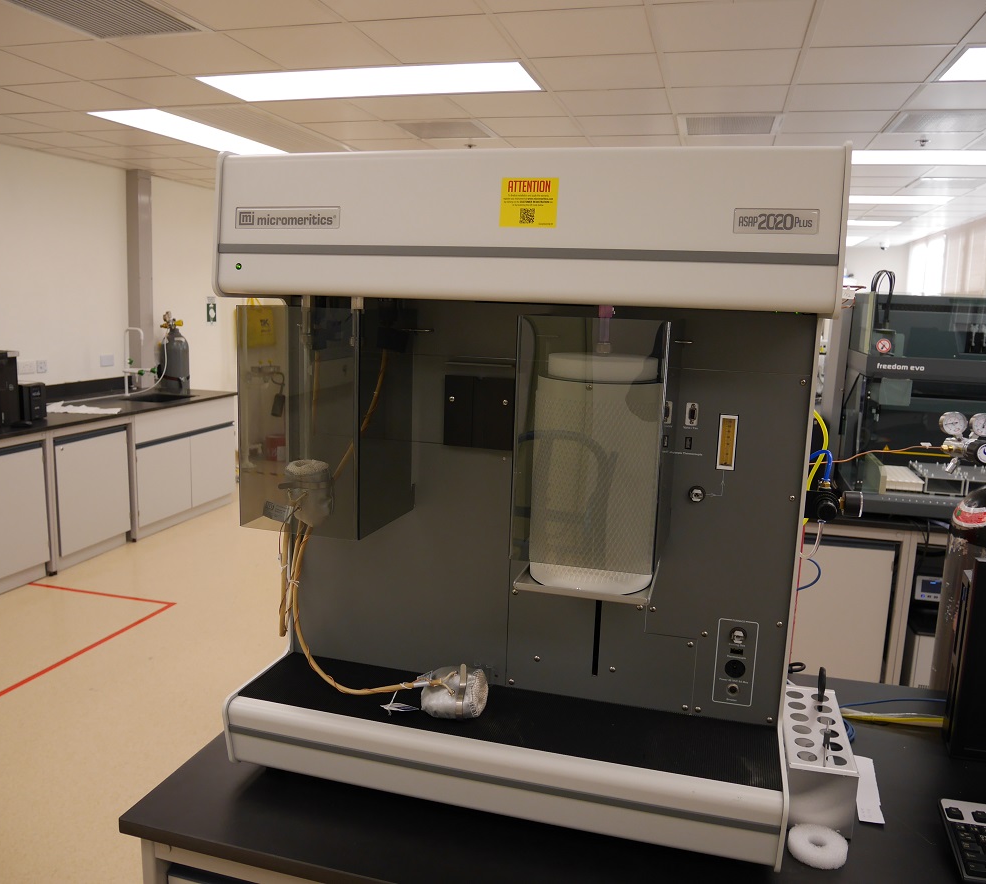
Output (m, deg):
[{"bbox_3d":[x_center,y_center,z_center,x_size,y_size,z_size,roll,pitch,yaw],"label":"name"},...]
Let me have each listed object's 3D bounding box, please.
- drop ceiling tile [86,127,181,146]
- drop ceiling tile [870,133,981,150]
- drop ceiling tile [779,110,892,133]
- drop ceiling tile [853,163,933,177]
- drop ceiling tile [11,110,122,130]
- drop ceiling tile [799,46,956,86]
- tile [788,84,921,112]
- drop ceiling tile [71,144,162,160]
[{"bbox_3d":[-2.209,-1.853,4.953,0.500,0.020,0.500,5,10,15],"label":"drop ceiling tile"},{"bbox_3d":[2.728,-1.929,5.191,0.600,0.020,0.600,4,10,15],"label":"drop ceiling tile"},{"bbox_3d":[1.991,-1.879,4.773,0.600,0.020,0.600,4,10,15],"label":"drop ceiling tile"},{"bbox_3d":[2.514,-1.738,5.224,0.500,0.020,0.500,5,10,15],"label":"drop ceiling tile"},{"bbox_3d":[-2.794,-2.146,5.425,0.600,0.020,0.600,4,10,15],"label":"drop ceiling tile"},{"bbox_3d":[1.385,-1.392,3.000,0.500,0.020,0.500,5,10,15],"label":"drop ceiling tile"},{"bbox_3d":[1.518,-1.470,3.468,0.500,0.020,0.500,5,10,15],"label":"tile"},{"bbox_3d":[-2.549,-1.973,5.553,0.500,0.020,0.500,5,10,15],"label":"drop ceiling tile"}]

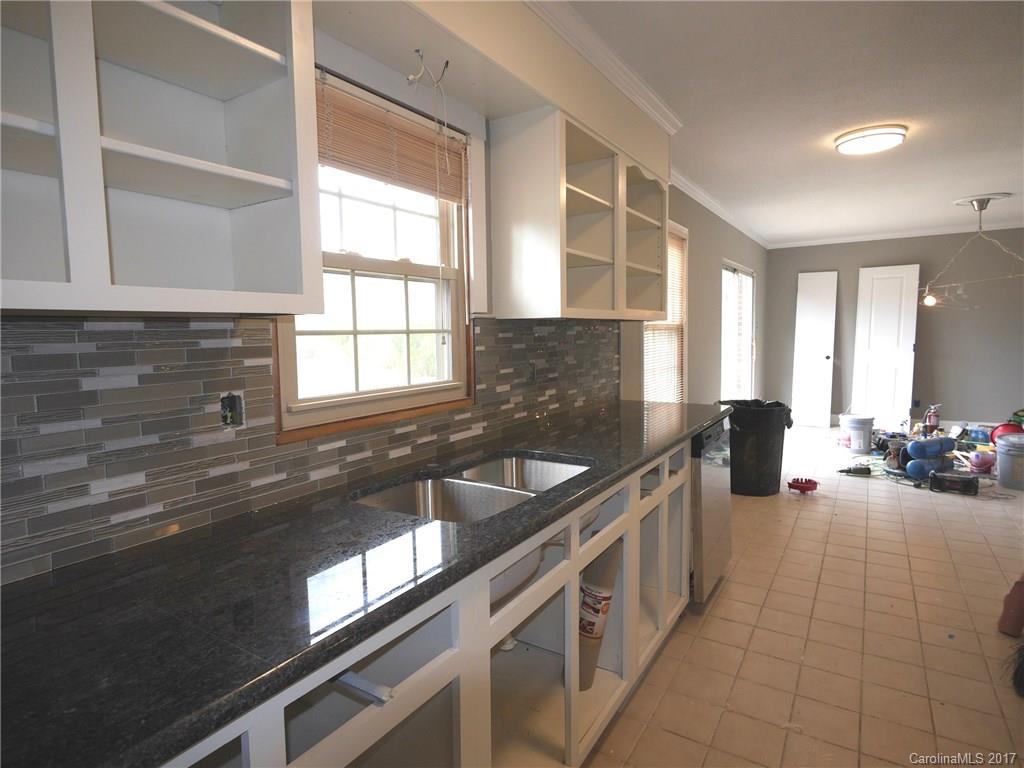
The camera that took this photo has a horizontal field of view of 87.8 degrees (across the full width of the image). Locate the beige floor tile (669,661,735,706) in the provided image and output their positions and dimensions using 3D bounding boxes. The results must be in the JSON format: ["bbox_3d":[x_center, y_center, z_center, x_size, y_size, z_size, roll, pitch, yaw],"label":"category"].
[{"bbox_3d":[0.725,1.145,2.031,0.200,0.010,0.200,3,7,32],"label":"beige floor tile"}]

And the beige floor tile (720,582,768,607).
[{"bbox_3d":[1.184,1.074,2.717,0.202,0.010,0.202,2,6,34],"label":"beige floor tile"}]

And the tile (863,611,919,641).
[{"bbox_3d":[1.707,1.088,2.394,0.202,0.010,0.202,2,6,34],"label":"tile"}]

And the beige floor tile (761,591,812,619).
[{"bbox_3d":[1.374,1.091,2.639,0.200,0.010,0.200,1,6,34],"label":"beige floor tile"}]

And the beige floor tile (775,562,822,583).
[{"bbox_3d":[1.589,1.045,2.946,0.202,0.010,0.202,2,6,34],"label":"beige floor tile"}]

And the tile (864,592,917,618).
[{"bbox_3d":[1.824,1.073,2.573,0.200,0.010,0.200,3,7,32],"label":"tile"}]

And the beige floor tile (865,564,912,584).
[{"bbox_3d":[2.061,1.038,2.914,0.200,0.010,0.200,3,7,34],"label":"beige floor tile"}]

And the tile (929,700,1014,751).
[{"bbox_3d":[1.529,1.143,1.778,0.202,0.010,0.202,2,6,34],"label":"tile"}]

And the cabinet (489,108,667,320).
[{"bbox_3d":[0.405,-0.697,2.590,0.310,0.765,1.276,1,6,34],"label":"cabinet"}]

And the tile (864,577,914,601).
[{"bbox_3d":[1.946,1.057,2.745,0.200,0.010,0.200,3,7,34],"label":"tile"}]

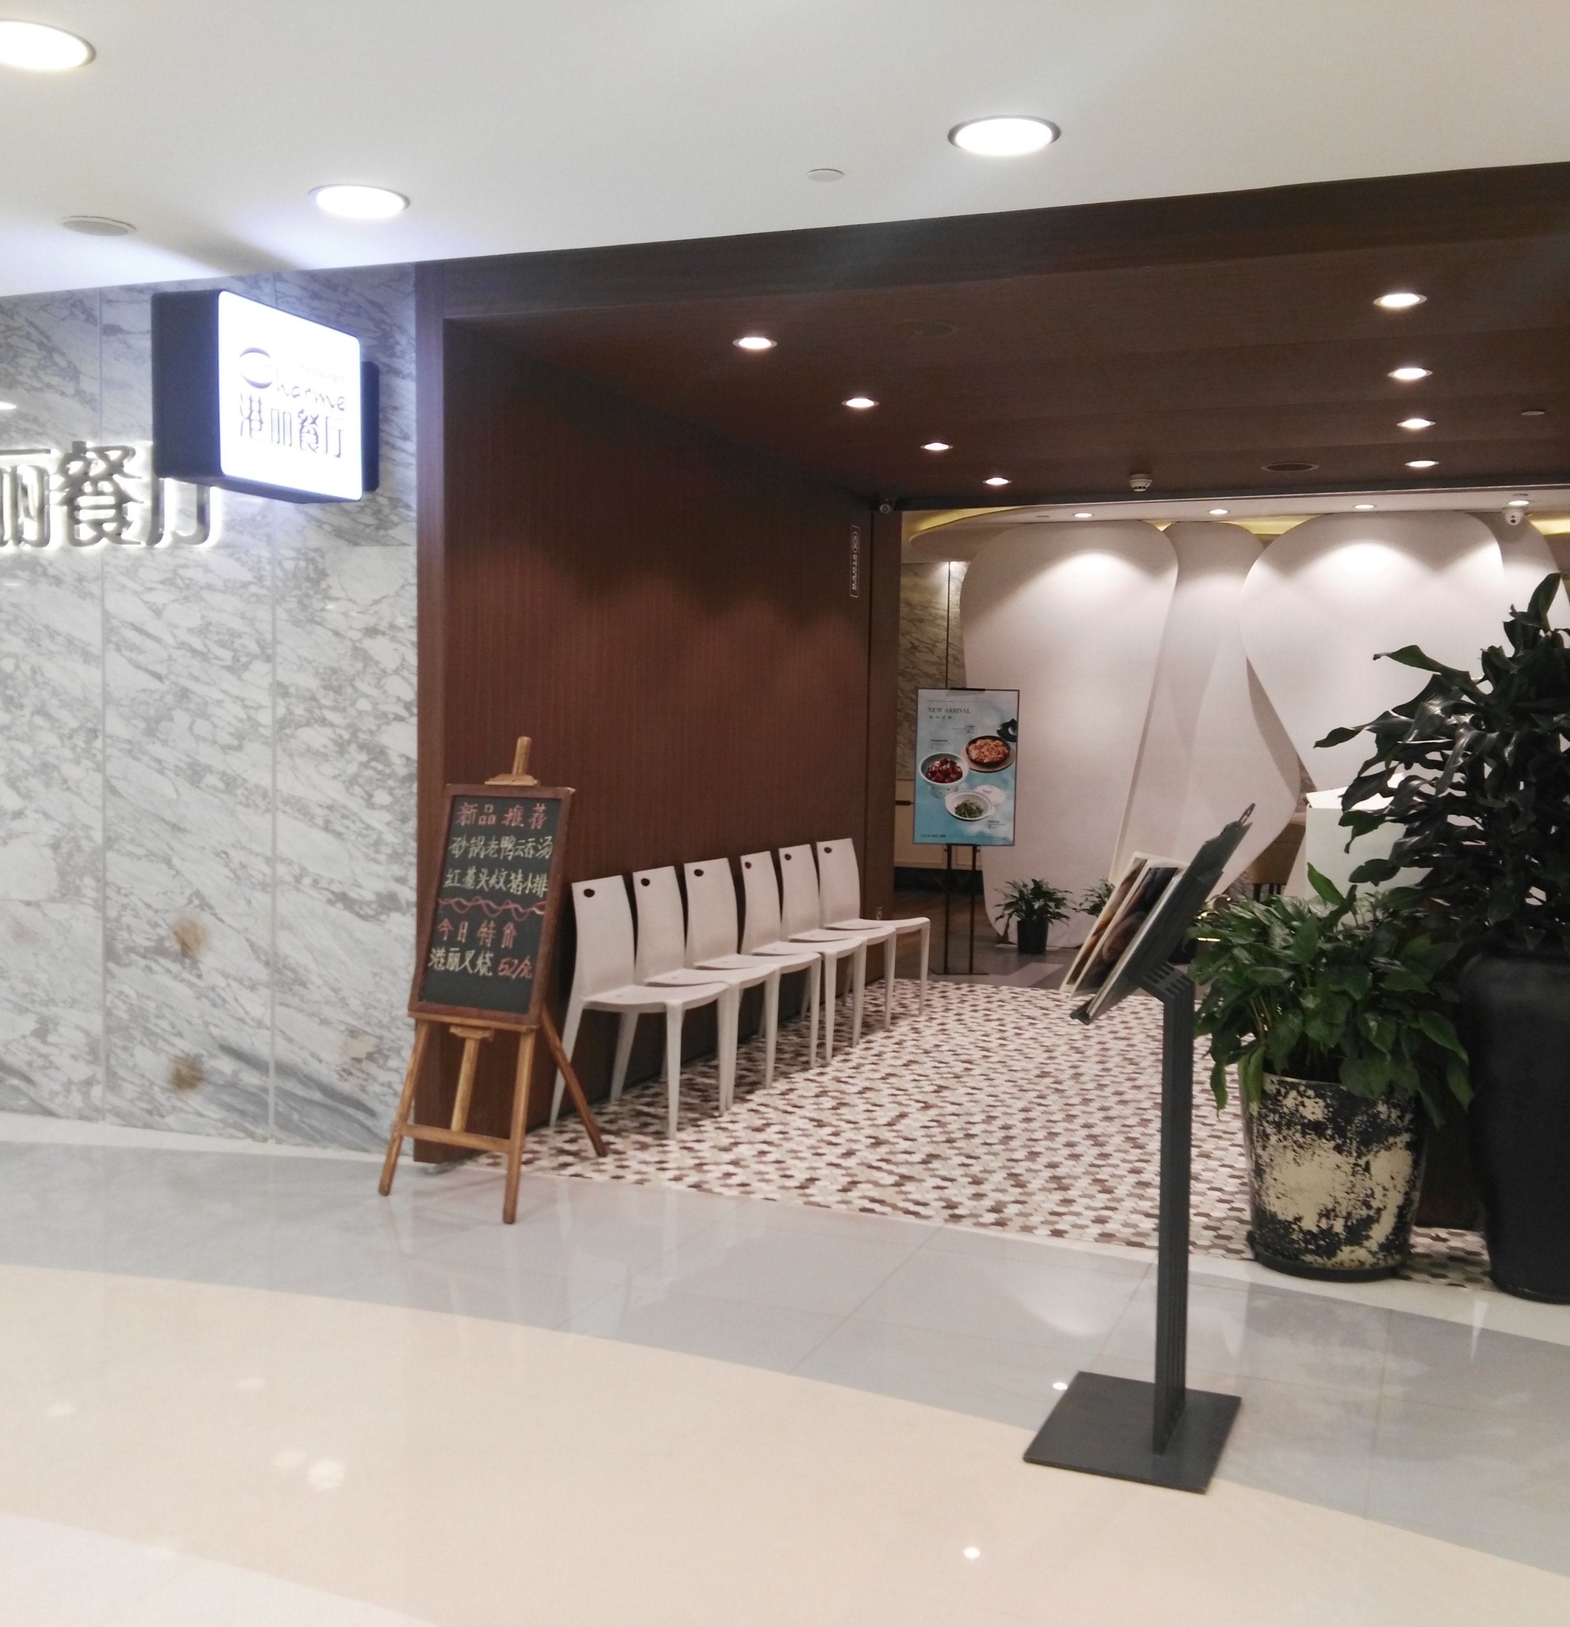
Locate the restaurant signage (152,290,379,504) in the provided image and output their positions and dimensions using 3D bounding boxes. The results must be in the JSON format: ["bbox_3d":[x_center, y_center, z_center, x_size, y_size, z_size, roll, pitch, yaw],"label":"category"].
[{"bbox_3d":[-1.481,-1.172,5.079,0.223,0.499,0.760,2,3,20],"label":"restaurant signage"}]

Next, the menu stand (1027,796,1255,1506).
[{"bbox_3d":[0.707,0.592,3.422,0.377,1.231,0.504,2,3,21],"label":"menu stand"}]

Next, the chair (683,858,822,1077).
[{"bbox_3d":[-0.149,0.617,6.980,0.492,0.835,0.464,2,3,25],"label":"chair"}]

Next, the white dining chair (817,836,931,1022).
[{"bbox_3d":[0.387,0.546,8.347,0.509,0.826,0.460,2,3,20],"label":"white dining chair"}]

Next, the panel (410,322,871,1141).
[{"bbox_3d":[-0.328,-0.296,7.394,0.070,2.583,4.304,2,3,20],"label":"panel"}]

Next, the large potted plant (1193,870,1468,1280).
[{"bbox_3d":[1.421,0.660,4.569,0.713,1.018,0.699,2,3,21],"label":"large potted plant"}]

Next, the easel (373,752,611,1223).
[{"bbox_3d":[-0.749,0.438,5.222,0.500,1.328,0.787,3,3,31],"label":"easel"}]

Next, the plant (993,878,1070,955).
[{"bbox_3d":[1.520,0.625,10.790,0.442,0.449,0.442,2,3,20],"label":"plant"}]

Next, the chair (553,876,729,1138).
[{"bbox_3d":[-0.489,0.650,6.088,0.492,0.835,0.464,2,3,21],"label":"chair"}]

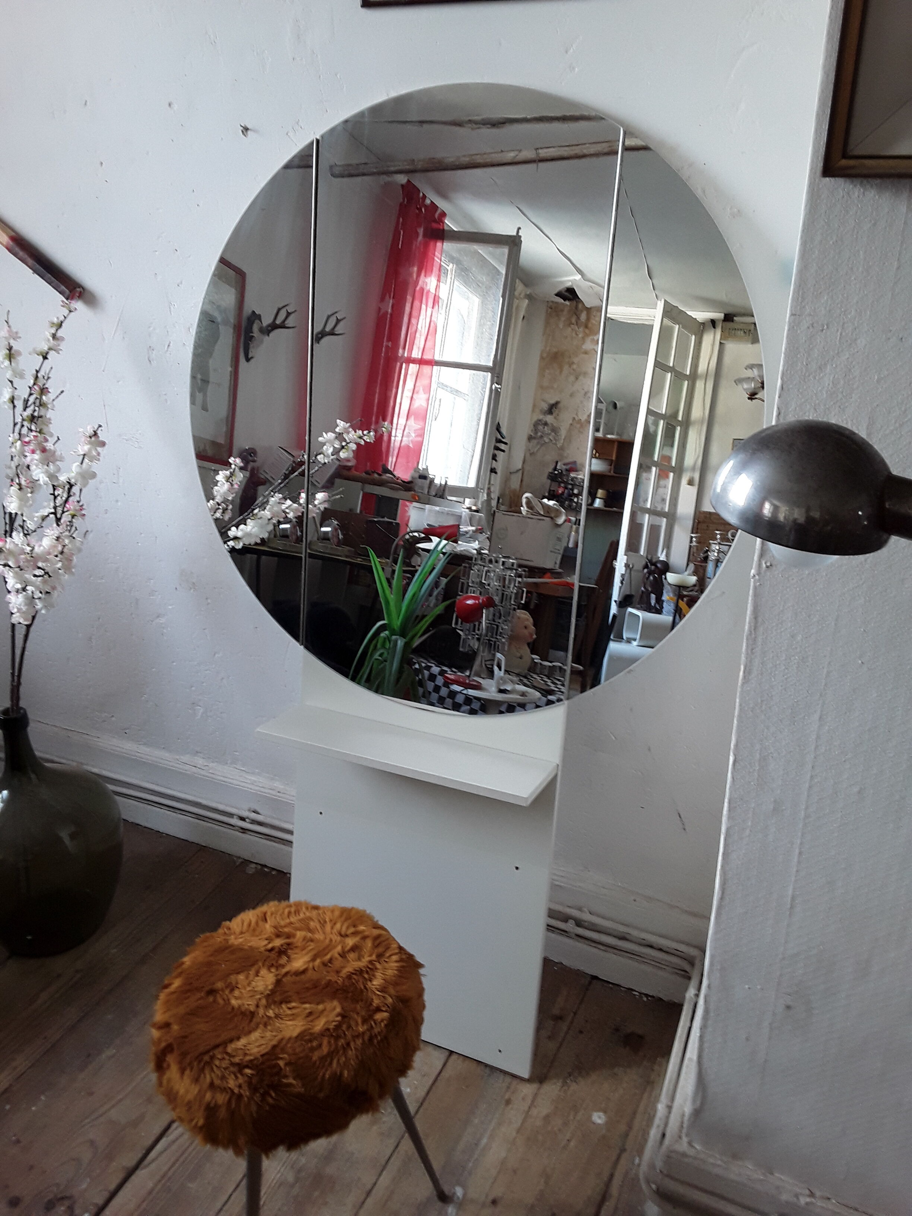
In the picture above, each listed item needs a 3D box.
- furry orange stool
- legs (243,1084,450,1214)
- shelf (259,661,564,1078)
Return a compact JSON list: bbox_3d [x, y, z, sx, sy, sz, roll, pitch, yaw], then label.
[{"bbox_3d":[-0.205,0.665,1.247,0.337,0.483,0.346,7,26,18],"label":"furry orange stool"},{"bbox_3d":[-0.216,0.738,1.240,0.331,0.357,0.289,7,26,18],"label":"legs"},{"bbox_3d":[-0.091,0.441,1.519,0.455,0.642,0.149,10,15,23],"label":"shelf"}]

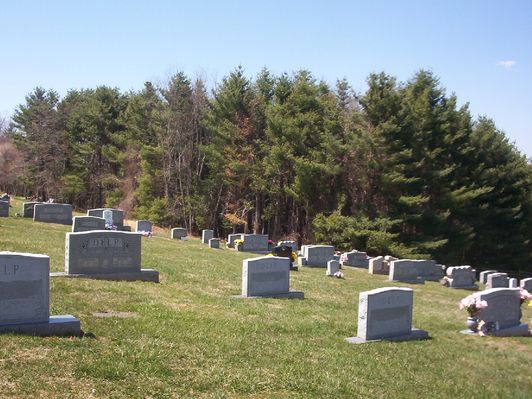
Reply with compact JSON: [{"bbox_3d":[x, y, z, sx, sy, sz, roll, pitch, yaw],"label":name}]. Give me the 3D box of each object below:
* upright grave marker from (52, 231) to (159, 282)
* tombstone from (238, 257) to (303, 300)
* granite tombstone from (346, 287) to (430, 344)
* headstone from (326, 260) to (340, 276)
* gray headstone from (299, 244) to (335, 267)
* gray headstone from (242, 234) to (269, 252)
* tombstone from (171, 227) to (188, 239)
[{"bbox_3d":[-2.416,0.870,8.973,1.620,0.764,0.320,0,3,-29],"label":"upright grave marker"},{"bbox_3d":[0.016,1.276,9.611,1.210,0.692,0.320,-1,4,-31],"label":"tombstone"},{"bbox_3d":[1.607,1.533,8.020,1.250,0.703,0.310,0,4,-29],"label":"granite tombstone"},{"bbox_3d":[1.874,1.913,16.700,0.360,0.410,0.170,0,4,-30],"label":"headstone"},{"bbox_3d":[1.711,1.802,19.000,1.020,0.630,0.210,0,4,-30],"label":"gray headstone"},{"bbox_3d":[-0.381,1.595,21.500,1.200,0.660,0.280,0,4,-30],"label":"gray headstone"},{"bbox_3d":[-3.457,1.379,24.000,0.600,0.470,0.200,0,4,-30],"label":"tombstone"}]

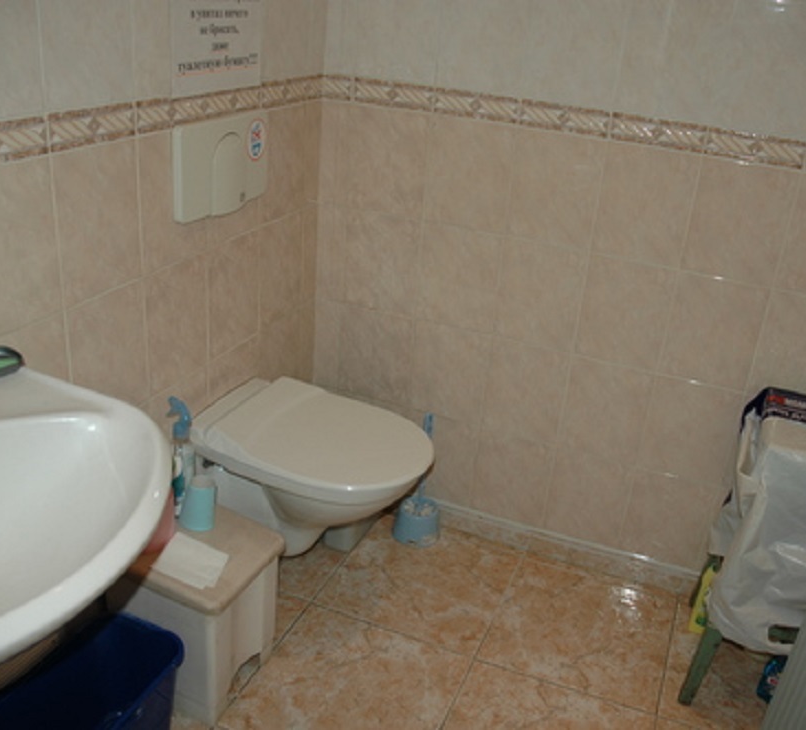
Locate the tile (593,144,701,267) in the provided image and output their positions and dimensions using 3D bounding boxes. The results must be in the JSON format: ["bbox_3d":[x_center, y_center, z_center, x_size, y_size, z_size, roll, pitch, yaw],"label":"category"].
[{"bbox_3d":[0.517,-0.341,1.758,0.200,0.250,0.009,14,26,18],"label":"tile"}]

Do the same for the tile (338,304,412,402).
[{"bbox_3d":[-0.070,-0.020,2.150,0.200,0.252,0.010,14,26,19],"label":"tile"}]

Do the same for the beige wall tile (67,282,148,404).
[{"bbox_3d":[-0.528,-0.013,1.475,0.010,0.250,0.200,14,26,19],"label":"beige wall tile"}]

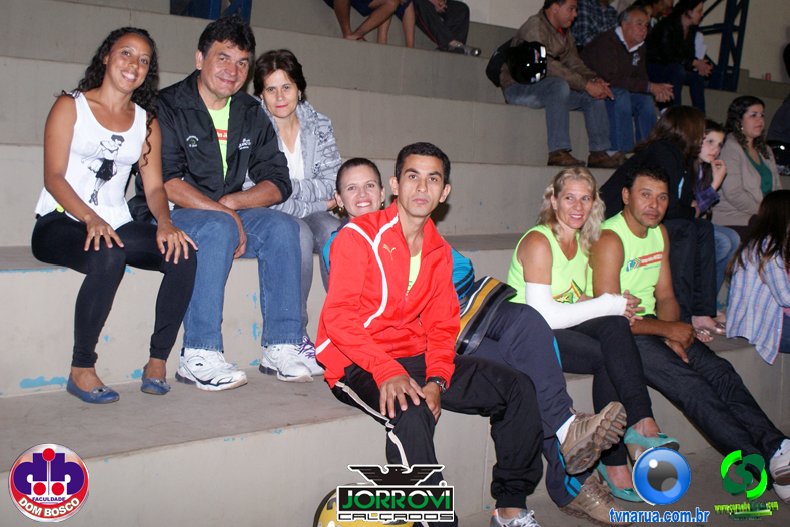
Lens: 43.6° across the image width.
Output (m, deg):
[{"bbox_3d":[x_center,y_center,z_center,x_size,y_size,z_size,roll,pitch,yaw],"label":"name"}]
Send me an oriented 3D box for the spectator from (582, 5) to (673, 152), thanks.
[{"bbox_3d":[1.707,-1.308,7.350,0.550,1.200,0.750,-2,7,-38],"label":"spectator"}]

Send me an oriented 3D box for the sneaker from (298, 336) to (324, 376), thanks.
[{"bbox_3d":[-0.332,0.343,3.678,0.100,0.116,0.265,-1,7,-28],"label":"sneaker"}]

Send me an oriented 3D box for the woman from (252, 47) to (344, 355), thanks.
[{"bbox_3d":[-0.392,-0.216,3.789,0.500,1.200,0.650,-1,7,-30],"label":"woman"}]

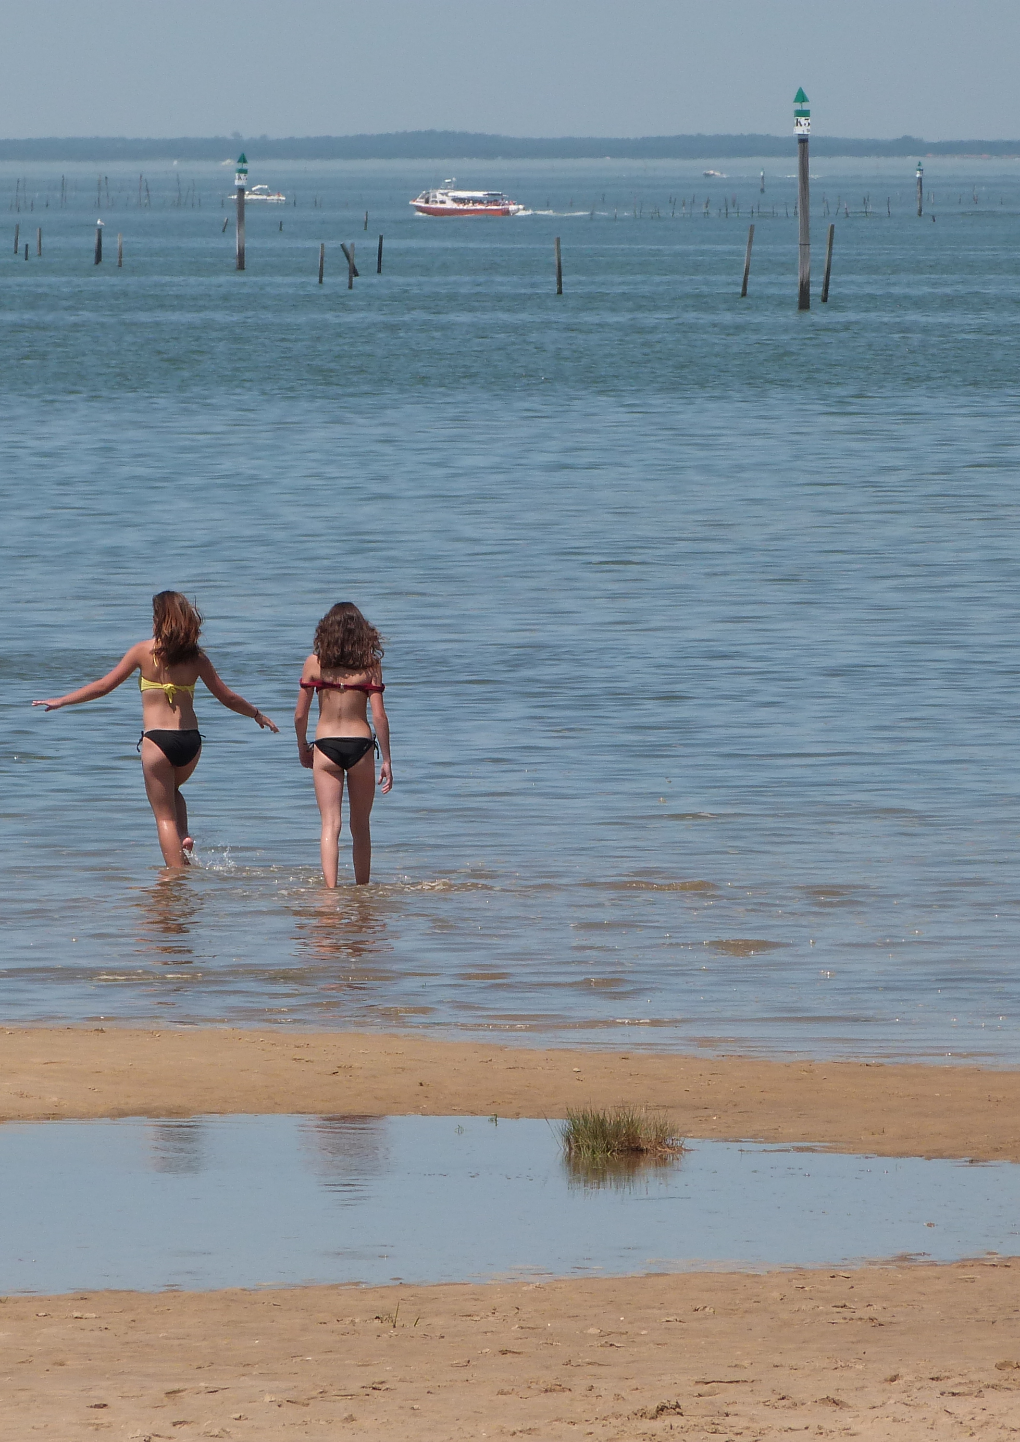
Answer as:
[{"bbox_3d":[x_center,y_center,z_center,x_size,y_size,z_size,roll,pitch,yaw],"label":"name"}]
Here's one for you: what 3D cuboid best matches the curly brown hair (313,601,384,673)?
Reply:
[{"bbox_3d":[-0.831,-0.431,107.000,0.355,0.360,0.260,0,2,0],"label":"curly brown hair"}]

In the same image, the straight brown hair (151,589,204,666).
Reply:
[{"bbox_3d":[-1.749,-0.486,109.800,0.265,0.410,0.250,-1,2,-22],"label":"straight brown hair"}]

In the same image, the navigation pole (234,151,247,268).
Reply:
[{"bbox_3d":[-10.457,-19.750,810.000,0.450,4.600,0.450,0,2,0],"label":"navigation pole"}]

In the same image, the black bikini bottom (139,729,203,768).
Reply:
[{"bbox_3d":[-1.781,0.146,109.800,0.325,0.205,0.210,0,2,-11],"label":"black bikini bottom"}]

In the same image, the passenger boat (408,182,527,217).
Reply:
[{"bbox_3d":[-4.531,-56.155,2250.000,12.300,3.900,3.600,0,2,12],"label":"passenger boat"}]

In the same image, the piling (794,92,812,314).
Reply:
[{"bbox_3d":[7.994,-14.206,570.000,0.450,6.100,0.450,0,2,0],"label":"piling"}]

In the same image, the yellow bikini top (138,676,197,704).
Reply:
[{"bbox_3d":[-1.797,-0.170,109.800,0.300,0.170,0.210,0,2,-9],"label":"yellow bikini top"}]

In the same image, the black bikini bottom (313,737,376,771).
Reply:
[{"bbox_3d":[-0.845,0.169,107.000,0.315,0.185,0.200,0,2,0],"label":"black bikini bottom"}]

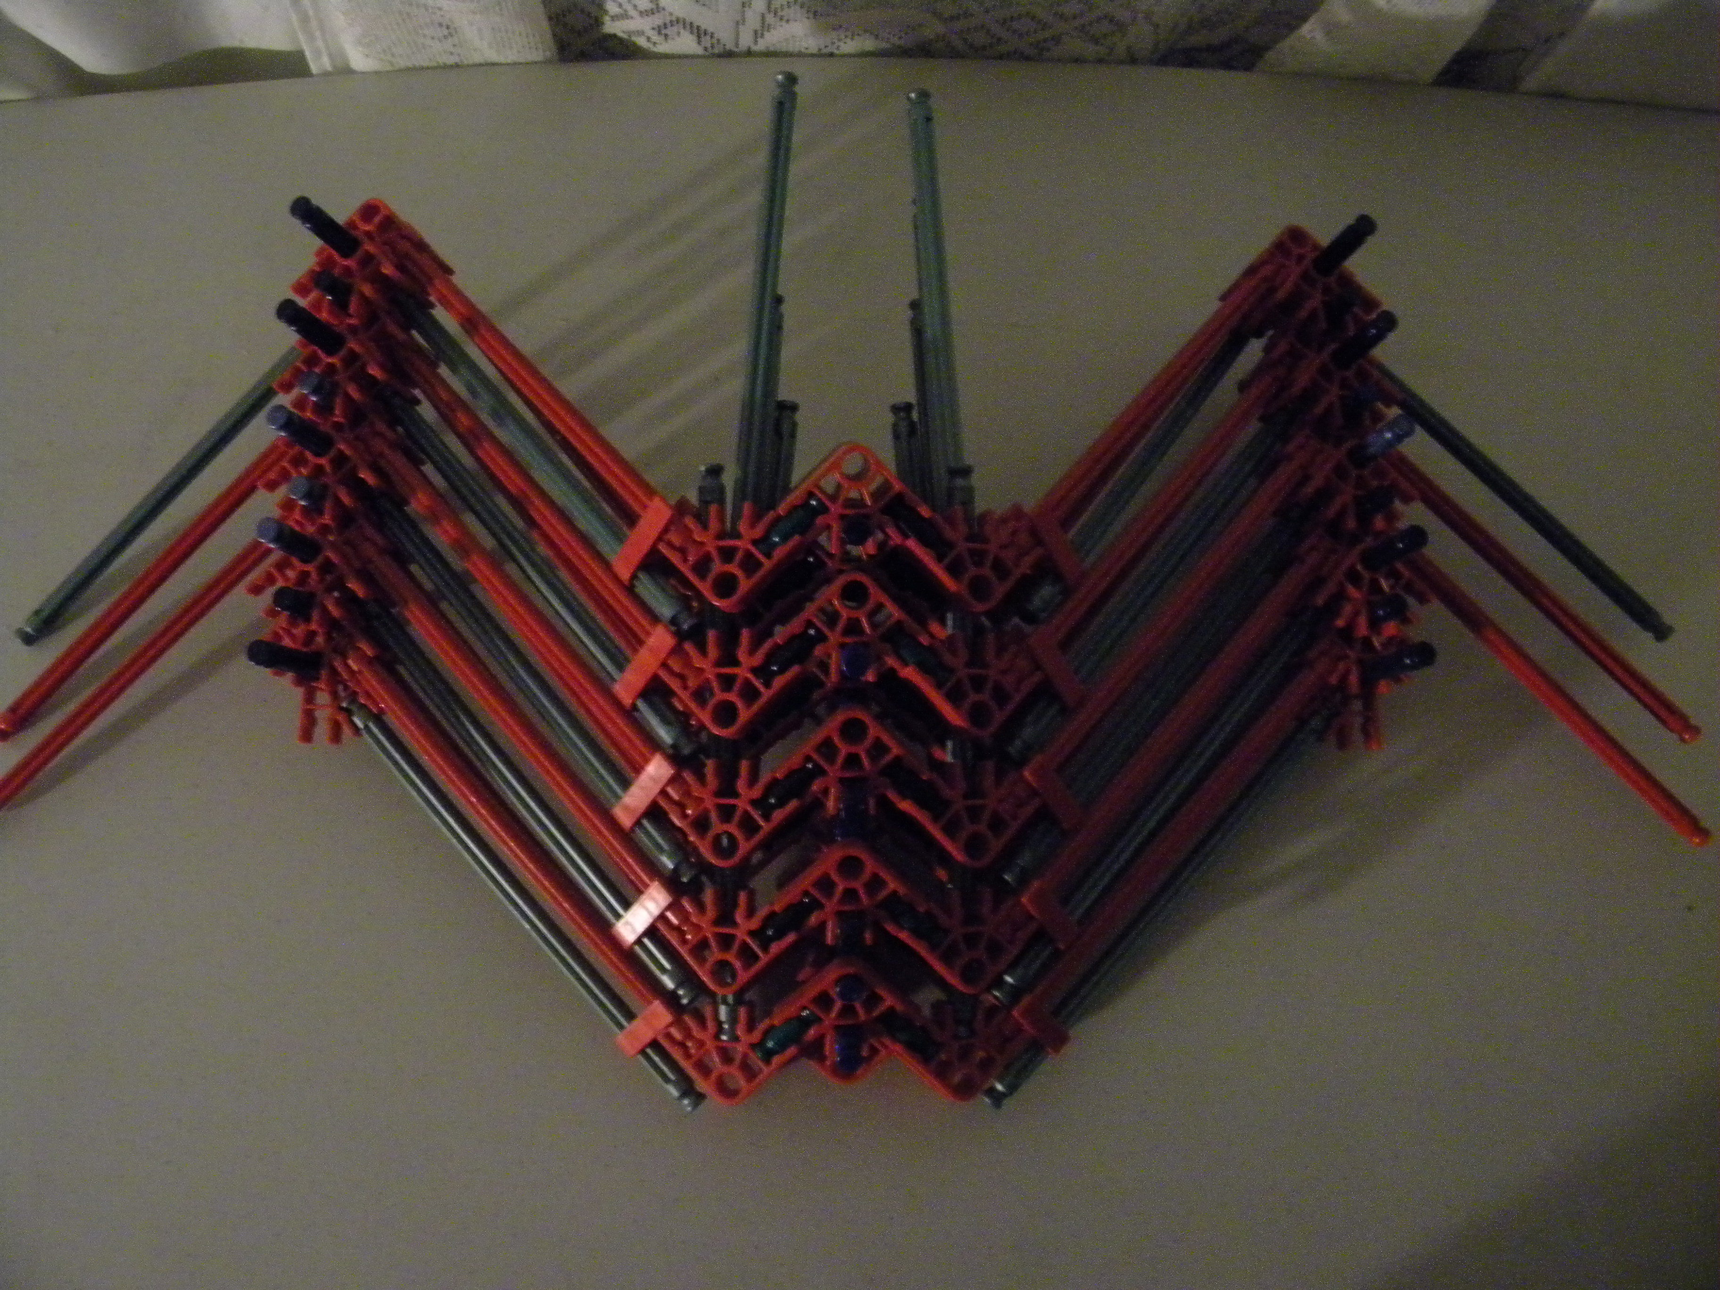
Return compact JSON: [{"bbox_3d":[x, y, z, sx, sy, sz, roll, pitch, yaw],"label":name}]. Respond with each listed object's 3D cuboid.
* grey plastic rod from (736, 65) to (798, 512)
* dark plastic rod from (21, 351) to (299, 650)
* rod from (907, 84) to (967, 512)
[{"bbox_3d":[-0.023,-0.083,0.334,0.006,0.006,0.129,4,74,1],"label":"grey plastic rod"},{"bbox_3d":[-0.181,-0.048,0.374,0.129,0.006,0.006,-45,78,2],"label":"dark plastic rod"},{"bbox_3d":[0.020,-0.080,0.336,0.006,0.006,0.129,-4,72,-1],"label":"rod"}]

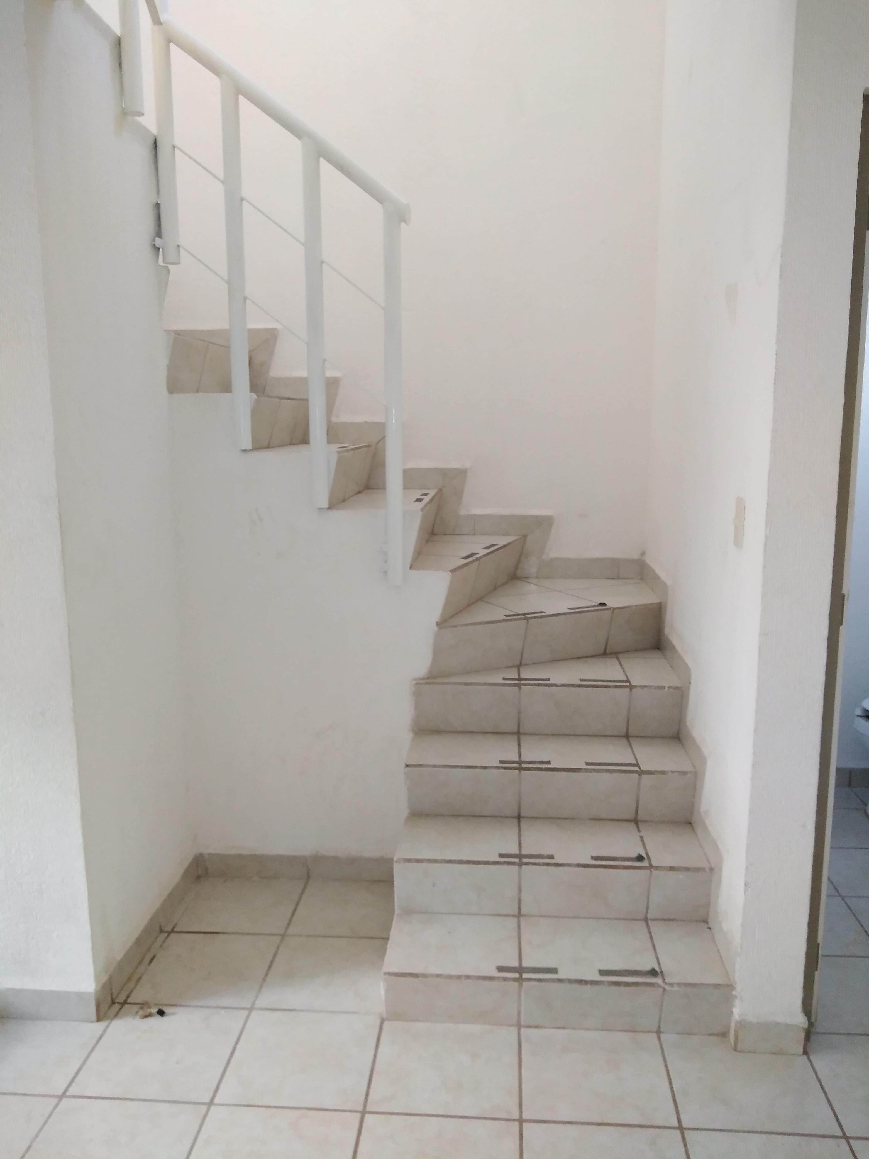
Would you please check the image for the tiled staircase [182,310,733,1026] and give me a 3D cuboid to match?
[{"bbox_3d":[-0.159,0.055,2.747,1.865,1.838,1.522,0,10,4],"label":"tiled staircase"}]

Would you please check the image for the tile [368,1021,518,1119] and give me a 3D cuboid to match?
[{"bbox_3d":[0.029,1.118,2.003,0.328,0.012,0.312,0,10,4],"label":"tile"}]

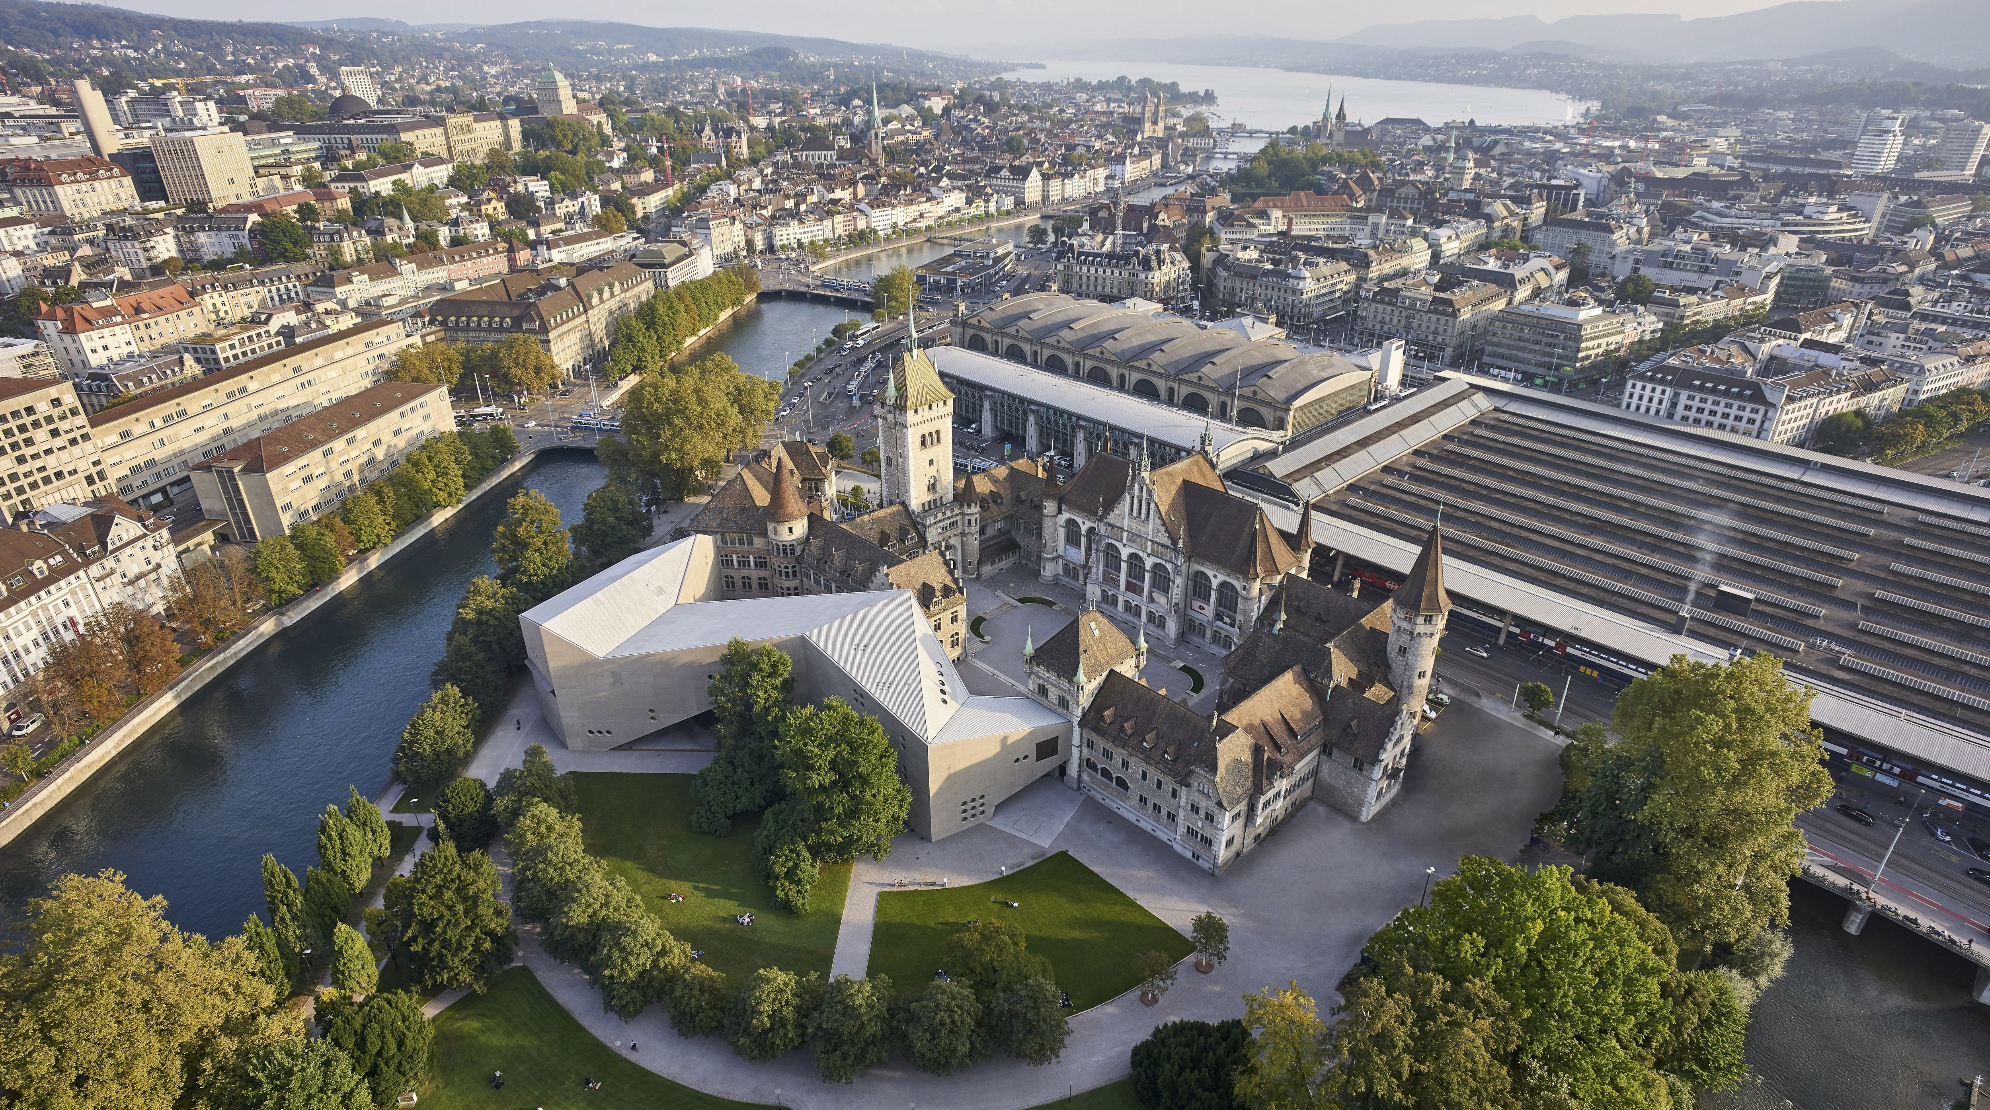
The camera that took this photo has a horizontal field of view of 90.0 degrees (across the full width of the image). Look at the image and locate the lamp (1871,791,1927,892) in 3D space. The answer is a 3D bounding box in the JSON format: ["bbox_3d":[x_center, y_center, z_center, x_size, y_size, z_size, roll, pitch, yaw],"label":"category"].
[{"bbox_3d":[128.200,41.010,141.570,0.900,18.900,0.900,-11,29,-21],"label":"lamp"}]

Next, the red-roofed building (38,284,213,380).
[{"bbox_3d":[-263.820,-68.258,304.424,14.090,21.377,36.561,8,28,15],"label":"red-roofed building"}]

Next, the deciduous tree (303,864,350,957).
[{"bbox_3d":[-83.770,44.000,124.560,4.300,13.200,4.300,0,26,0],"label":"deciduous tree"}]

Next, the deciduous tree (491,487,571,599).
[{"bbox_3d":[-94.610,-1.150,203.490,14.000,24.000,14.000,0,26,0],"label":"deciduous tree"}]

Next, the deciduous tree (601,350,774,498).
[{"bbox_3d":[-81.090,-32.660,267.990,42.000,36.000,42.000,-8,28,-16],"label":"deciduous tree"}]

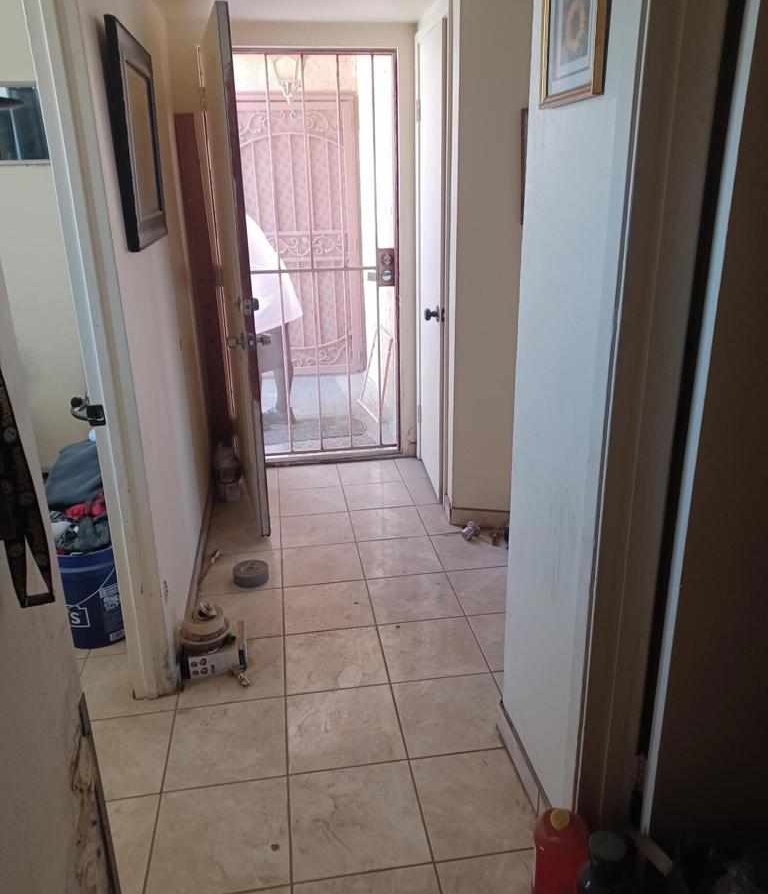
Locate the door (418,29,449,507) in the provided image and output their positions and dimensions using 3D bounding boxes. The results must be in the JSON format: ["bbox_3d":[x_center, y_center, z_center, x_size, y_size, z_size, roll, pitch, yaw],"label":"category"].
[{"bbox_3d":[0.235,-0.796,3.493,0.040,2.040,0.620,-3,20,-6],"label":"door"}]

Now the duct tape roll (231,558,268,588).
[{"bbox_3d":[-0.524,0.498,2.914,0.136,0.049,0.136,-4,20,-7],"label":"duct tape roll"}]

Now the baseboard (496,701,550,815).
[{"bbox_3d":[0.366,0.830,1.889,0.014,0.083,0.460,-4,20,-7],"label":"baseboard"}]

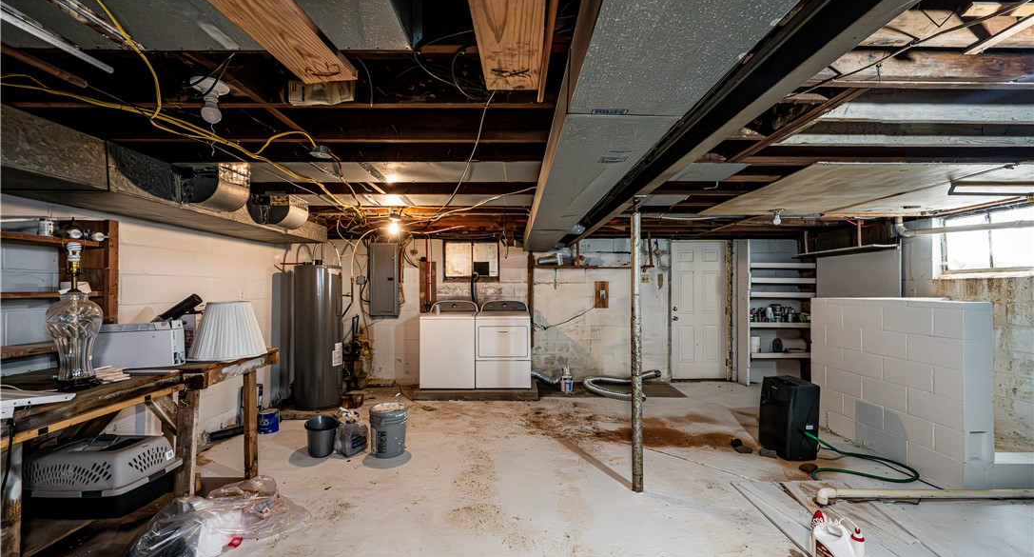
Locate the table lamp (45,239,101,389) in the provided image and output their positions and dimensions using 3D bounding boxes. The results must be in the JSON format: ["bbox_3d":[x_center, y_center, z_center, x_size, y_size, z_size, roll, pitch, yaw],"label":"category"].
[{"bbox_3d":[-2.165,0.157,1.968,0.200,0.730,0.200,0,-1,0],"label":"table lamp"}]

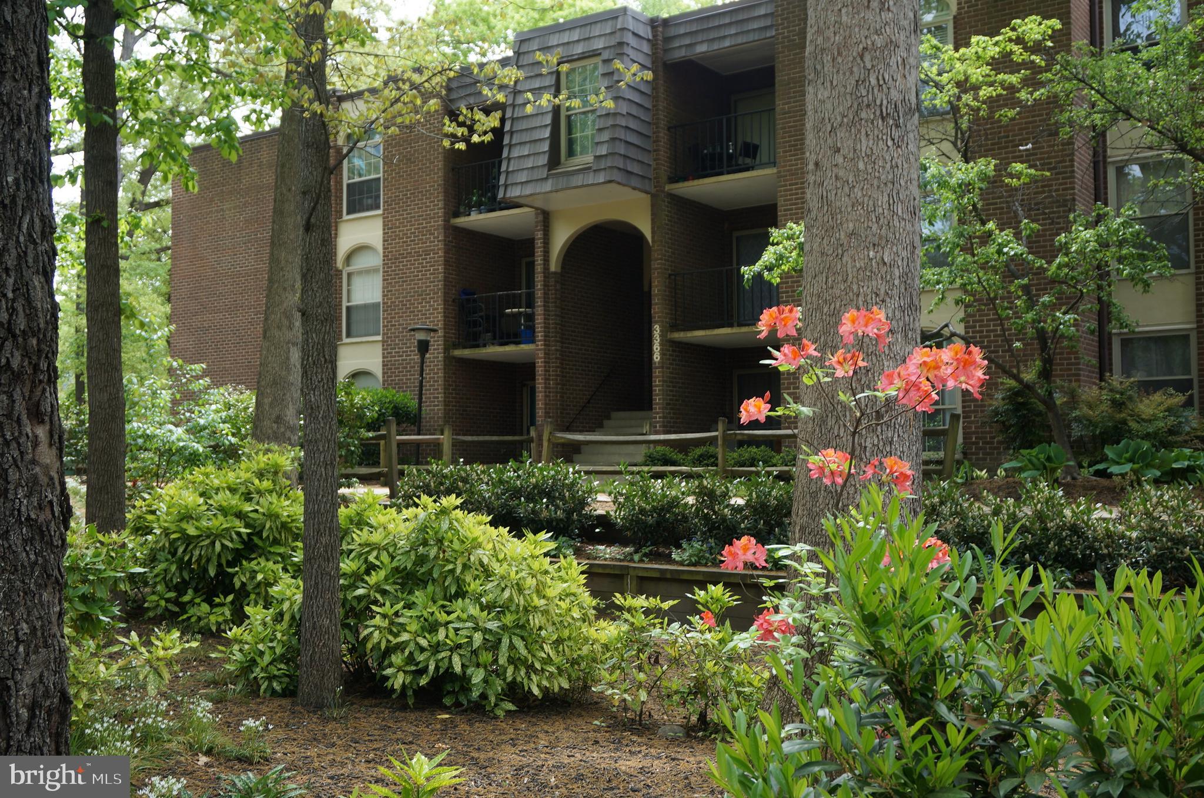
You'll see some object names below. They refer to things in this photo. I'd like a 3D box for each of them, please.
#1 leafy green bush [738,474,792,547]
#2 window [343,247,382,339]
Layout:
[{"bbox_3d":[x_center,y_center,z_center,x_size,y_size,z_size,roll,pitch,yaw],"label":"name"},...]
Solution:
[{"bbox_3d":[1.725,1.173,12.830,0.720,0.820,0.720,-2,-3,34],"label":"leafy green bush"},{"bbox_3d":[-5.152,-2.272,26.554,1.108,1.961,0.140,-2,-3,34],"label":"window"}]

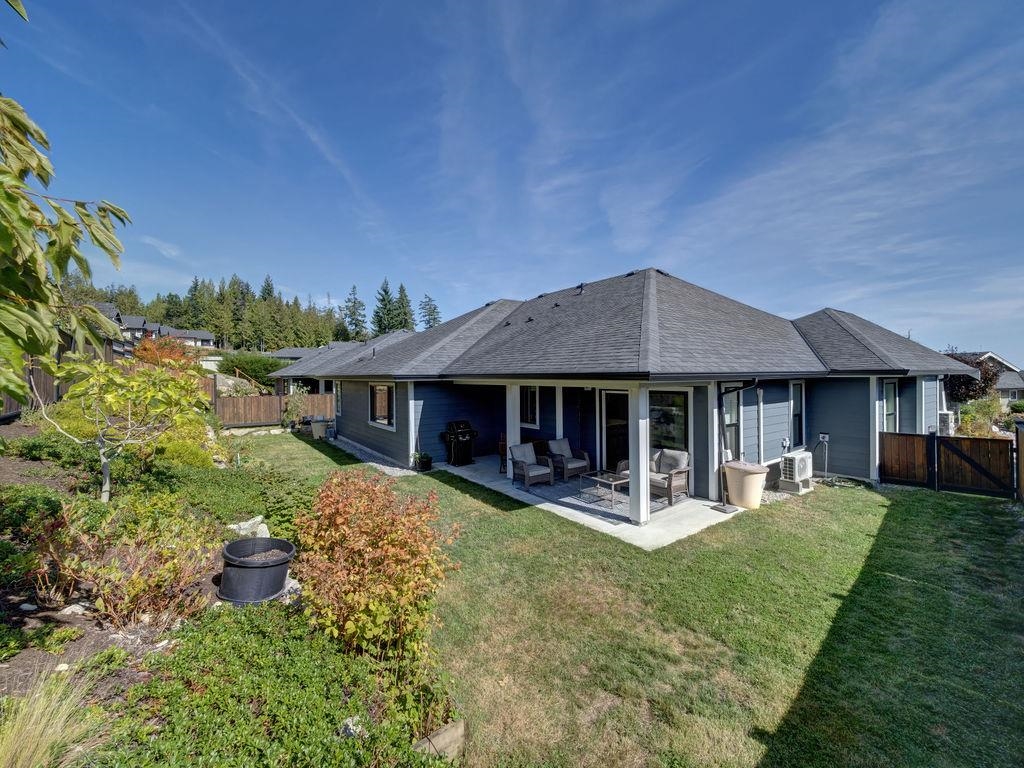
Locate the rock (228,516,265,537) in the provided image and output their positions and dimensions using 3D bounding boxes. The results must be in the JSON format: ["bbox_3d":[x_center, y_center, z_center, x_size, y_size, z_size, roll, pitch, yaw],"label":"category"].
[{"bbox_3d":[-3.194,1.745,5.000,0.420,0.280,0.320,-1,2,-27],"label":"rock"}]

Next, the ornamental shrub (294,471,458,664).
[{"bbox_3d":[-1.072,1.391,3.300,1.150,1.280,1.100,-1,1,-17],"label":"ornamental shrub"}]

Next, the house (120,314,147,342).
[{"bbox_3d":[-61.442,-8.846,66.000,10.000,6.200,9.500,-2,2,-36],"label":"house"}]

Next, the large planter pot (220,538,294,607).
[{"bbox_3d":[-2.387,1.756,3.900,0.580,0.390,0.580,-1,2,-30],"label":"large planter pot"}]

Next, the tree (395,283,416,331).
[{"bbox_3d":[-32.148,-20.677,125.000,7.000,21.000,7.000,-1,1,-17],"label":"tree"}]

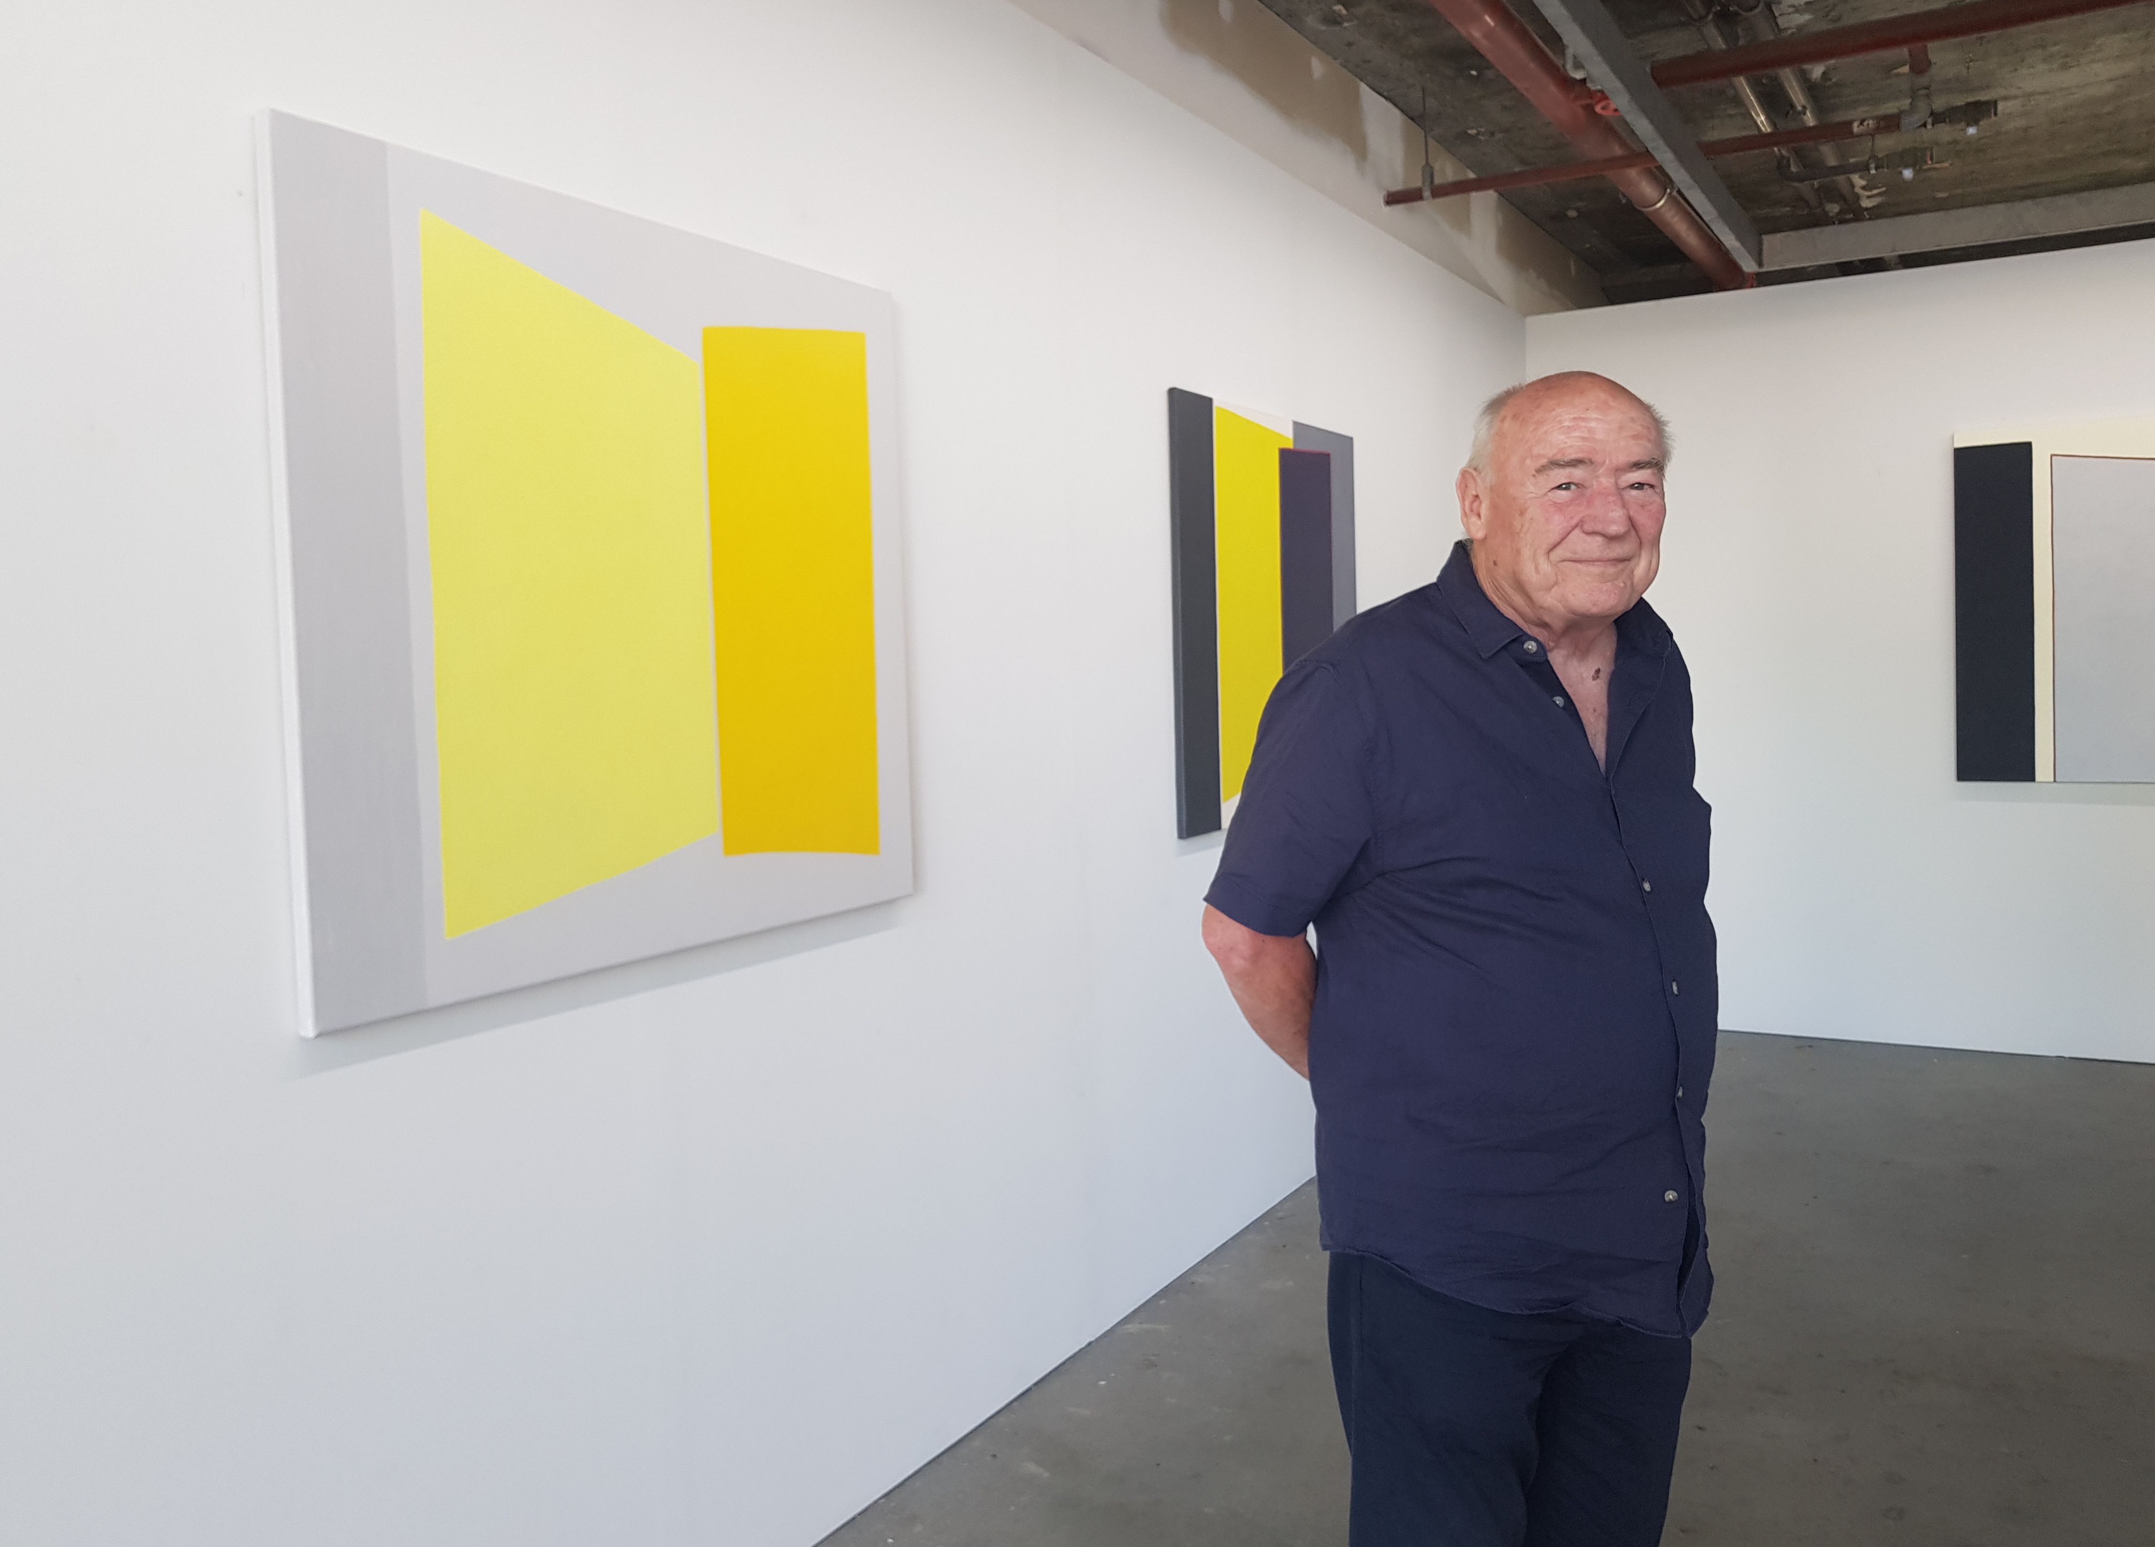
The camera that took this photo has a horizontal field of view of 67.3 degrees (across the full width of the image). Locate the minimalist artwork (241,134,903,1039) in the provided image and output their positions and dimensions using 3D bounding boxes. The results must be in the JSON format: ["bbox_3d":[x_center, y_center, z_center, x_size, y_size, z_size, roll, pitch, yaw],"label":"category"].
[{"bbox_3d":[-0.607,-0.259,2.319,0.035,1.037,1.135,1,5,31],"label":"minimalist artwork"}]

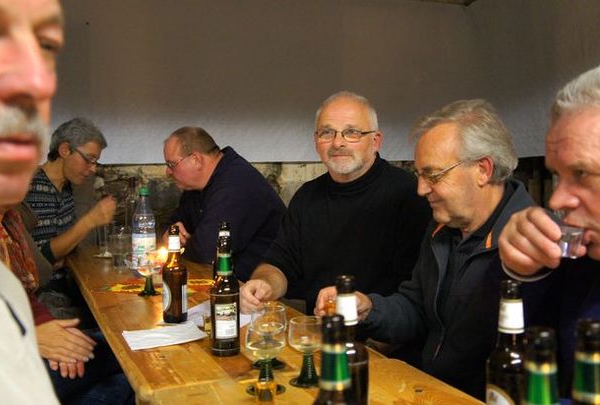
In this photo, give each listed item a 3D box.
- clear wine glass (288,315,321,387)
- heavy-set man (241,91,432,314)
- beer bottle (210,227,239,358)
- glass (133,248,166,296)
[{"bbox_3d":[0.018,0.284,1.373,0.076,0.121,0.076,0,2,0],"label":"clear wine glass"},{"bbox_3d":[0.070,0.391,1.938,0.660,1.360,0.720,2,3,38],"label":"heavy-set man"},{"bbox_3d":[-0.167,0.204,1.610,0.068,0.262,0.068,0,2,0],"label":"beer bottle"},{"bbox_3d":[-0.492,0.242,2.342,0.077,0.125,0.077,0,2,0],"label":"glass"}]

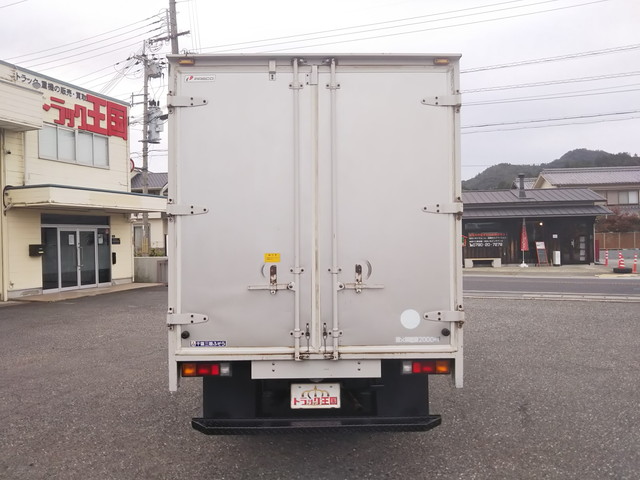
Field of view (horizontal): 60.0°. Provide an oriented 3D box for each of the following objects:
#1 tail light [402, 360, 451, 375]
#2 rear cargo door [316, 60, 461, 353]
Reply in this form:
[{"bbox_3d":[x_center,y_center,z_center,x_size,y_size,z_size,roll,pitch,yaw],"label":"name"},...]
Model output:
[{"bbox_3d":[0.703,0.841,3.650,0.325,0.092,0.070,0,0,-1],"label":"tail light"},{"bbox_3d":[0.445,-0.219,3.580,0.935,1.880,0.080,0,0,-1],"label":"rear cargo door"}]

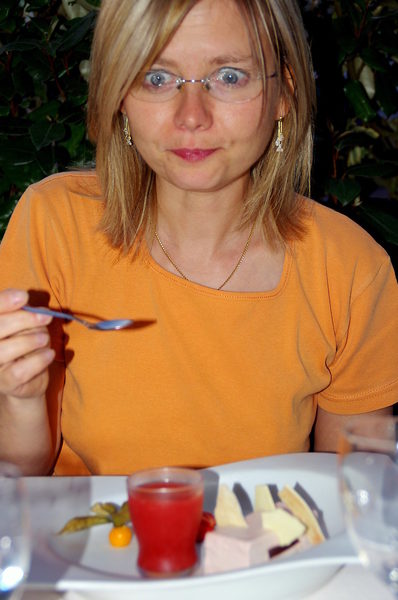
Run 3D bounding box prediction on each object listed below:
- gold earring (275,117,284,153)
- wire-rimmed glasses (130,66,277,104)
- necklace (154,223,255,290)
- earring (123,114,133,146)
[{"bbox_3d":[0.074,-0.152,1.253,0.009,0.033,0.009,1,7,4],"label":"gold earring"},{"bbox_3d":[0.001,-0.197,1.217,0.135,0.042,0.140,2,15,4],"label":"wire-rimmed glasses"},{"bbox_3d":[0.006,-0.049,1.283,0.118,0.092,0.115,0,7,0],"label":"necklace"},{"bbox_3d":[-0.066,-0.157,1.262,0.009,0.031,0.009,1,7,4],"label":"earring"}]

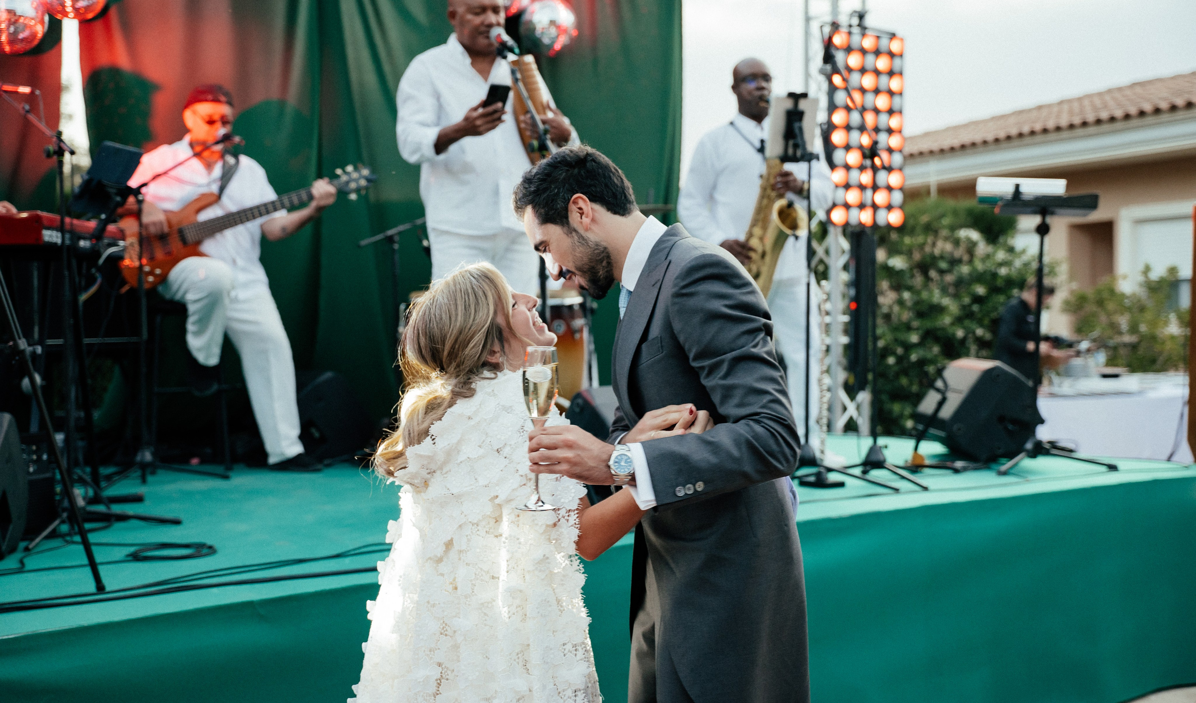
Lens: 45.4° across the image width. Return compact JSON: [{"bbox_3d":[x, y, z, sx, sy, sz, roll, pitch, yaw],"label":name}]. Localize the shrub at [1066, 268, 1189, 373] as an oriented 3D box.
[{"bbox_3d":[4.550,0.195,12.322,1.300,1.750,1.200,1,3,12],"label":"shrub"}]

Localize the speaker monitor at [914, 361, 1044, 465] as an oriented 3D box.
[{"bbox_3d":[1.750,0.264,6.620,0.420,0.430,0.550,0,3,-2],"label":"speaker monitor"}]

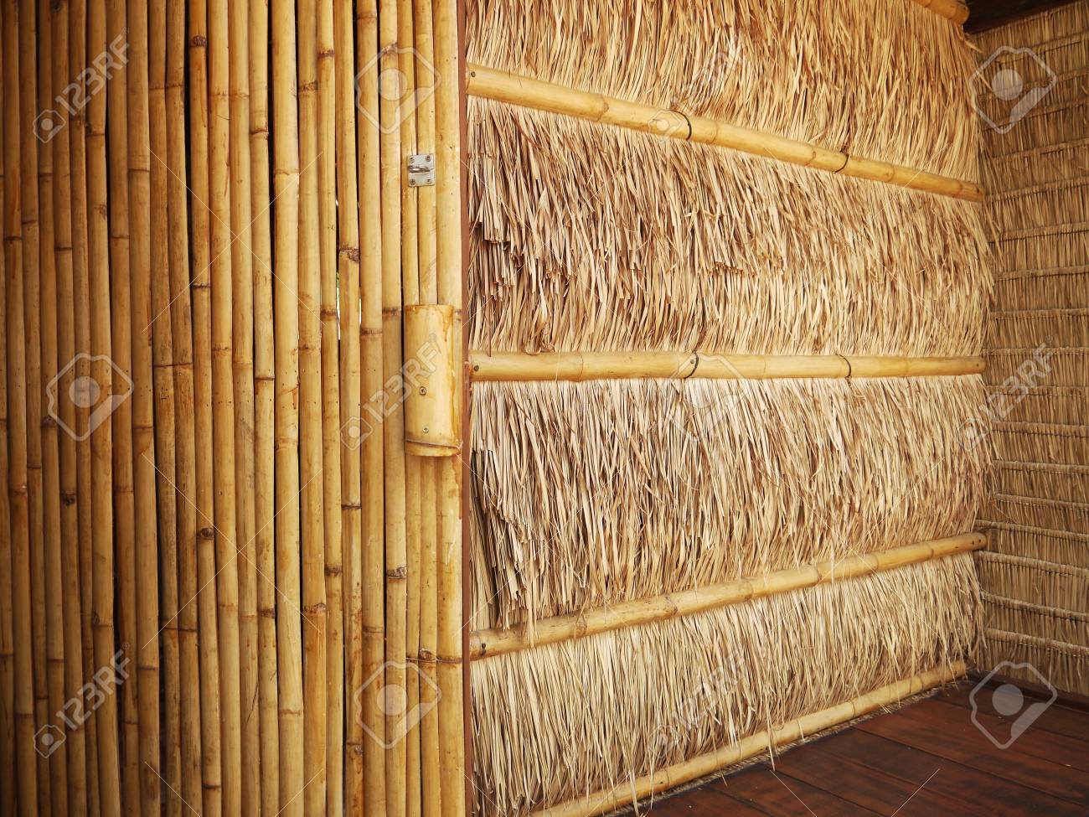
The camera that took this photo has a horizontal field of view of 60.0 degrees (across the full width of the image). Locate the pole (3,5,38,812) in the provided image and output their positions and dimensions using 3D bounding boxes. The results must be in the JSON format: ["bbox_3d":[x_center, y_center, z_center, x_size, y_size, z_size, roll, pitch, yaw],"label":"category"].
[{"bbox_3d":[-1.088,-0.041,1.956,0.036,1.810,0.036,1,2,12],"label":"pole"}]

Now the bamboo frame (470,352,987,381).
[{"bbox_3d":[0.616,-0.108,2.382,1.894,0.057,0.057,-2,3,-36],"label":"bamboo frame"}]

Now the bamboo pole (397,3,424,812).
[{"bbox_3d":[-0.252,-0.041,1.778,0.034,1.810,0.034,0,2,12],"label":"bamboo pole"}]

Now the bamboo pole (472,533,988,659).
[{"bbox_3d":[0.626,0.440,2.407,1.920,0.056,0.056,-1,2,-37],"label":"bamboo pole"}]

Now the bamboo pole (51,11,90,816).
[{"bbox_3d":[-0.973,-0.041,1.931,0.037,1.810,0.037,0,2,12],"label":"bamboo pole"}]

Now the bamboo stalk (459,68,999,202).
[{"bbox_3d":[0.605,-0.645,2.357,1.880,0.059,0.059,-2,2,-37],"label":"bamboo stalk"}]

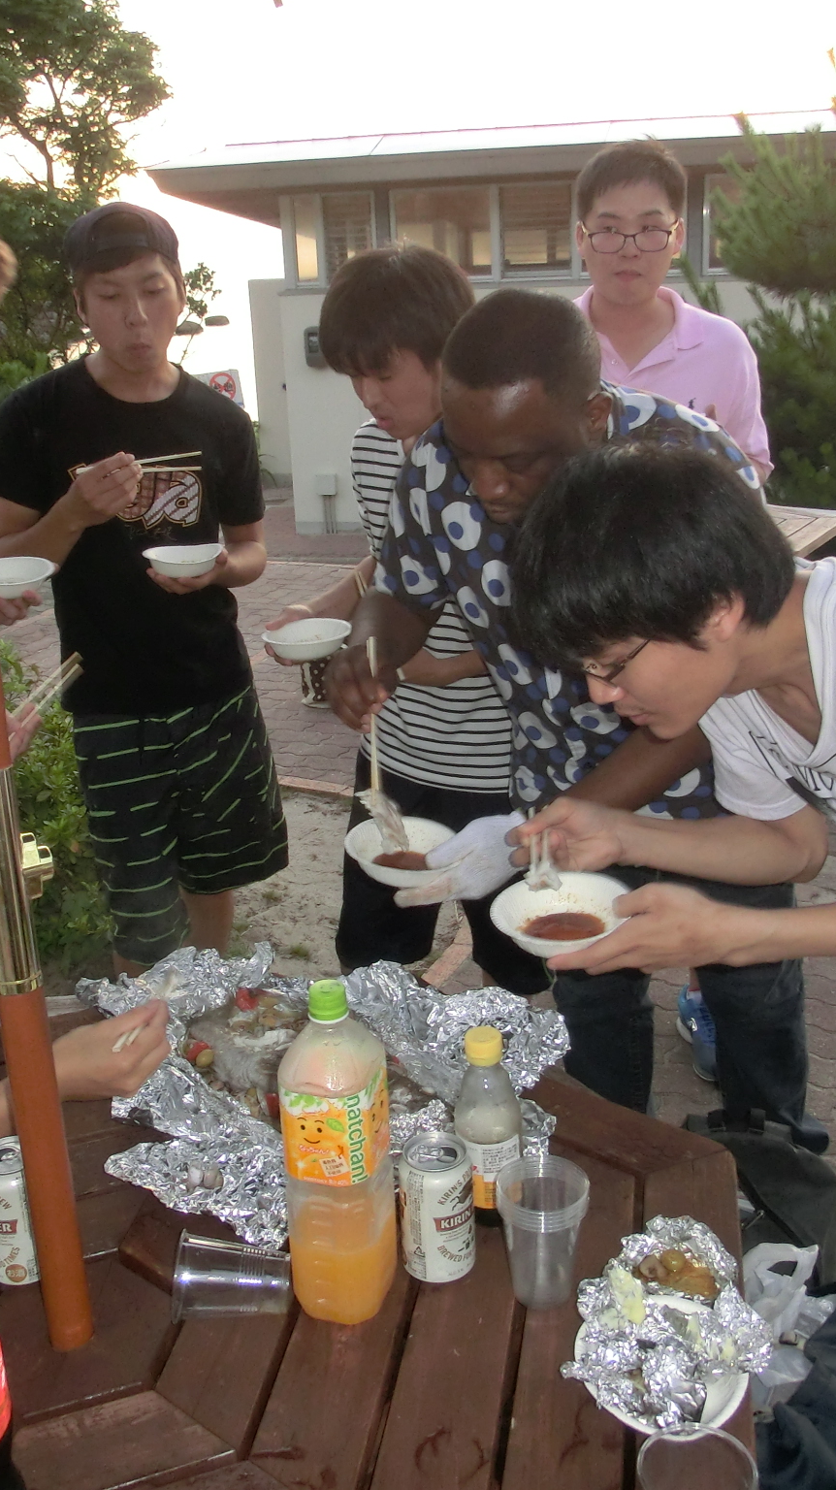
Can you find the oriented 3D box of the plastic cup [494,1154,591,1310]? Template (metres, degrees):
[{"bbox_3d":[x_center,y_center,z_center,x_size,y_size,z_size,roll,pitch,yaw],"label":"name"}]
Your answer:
[{"bbox_3d":[0.111,0.434,1.217,0.081,0.110,0.081,-2,19,1],"label":"plastic cup"}]

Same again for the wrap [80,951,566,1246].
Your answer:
[{"bbox_3d":[-0.148,0.353,1.494,0.600,0.100,0.440,2,19,12],"label":"wrap"}]

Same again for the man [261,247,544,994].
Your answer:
[{"bbox_3d":[0.059,0.051,2.152,0.500,1.600,0.450,6,20,23],"label":"man"}]

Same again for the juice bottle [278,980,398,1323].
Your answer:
[{"bbox_3d":[-0.070,0.347,1.184,0.090,0.308,0.090,4,20,16],"label":"juice bottle"}]

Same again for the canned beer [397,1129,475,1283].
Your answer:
[{"bbox_3d":[0.017,0.419,1.250,0.066,0.122,0.066,-2,19,1],"label":"canned beer"}]

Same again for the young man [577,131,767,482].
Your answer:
[{"bbox_3d":[0.432,-0.180,2.559,0.500,1.750,0.340,2,19,13],"label":"young man"}]

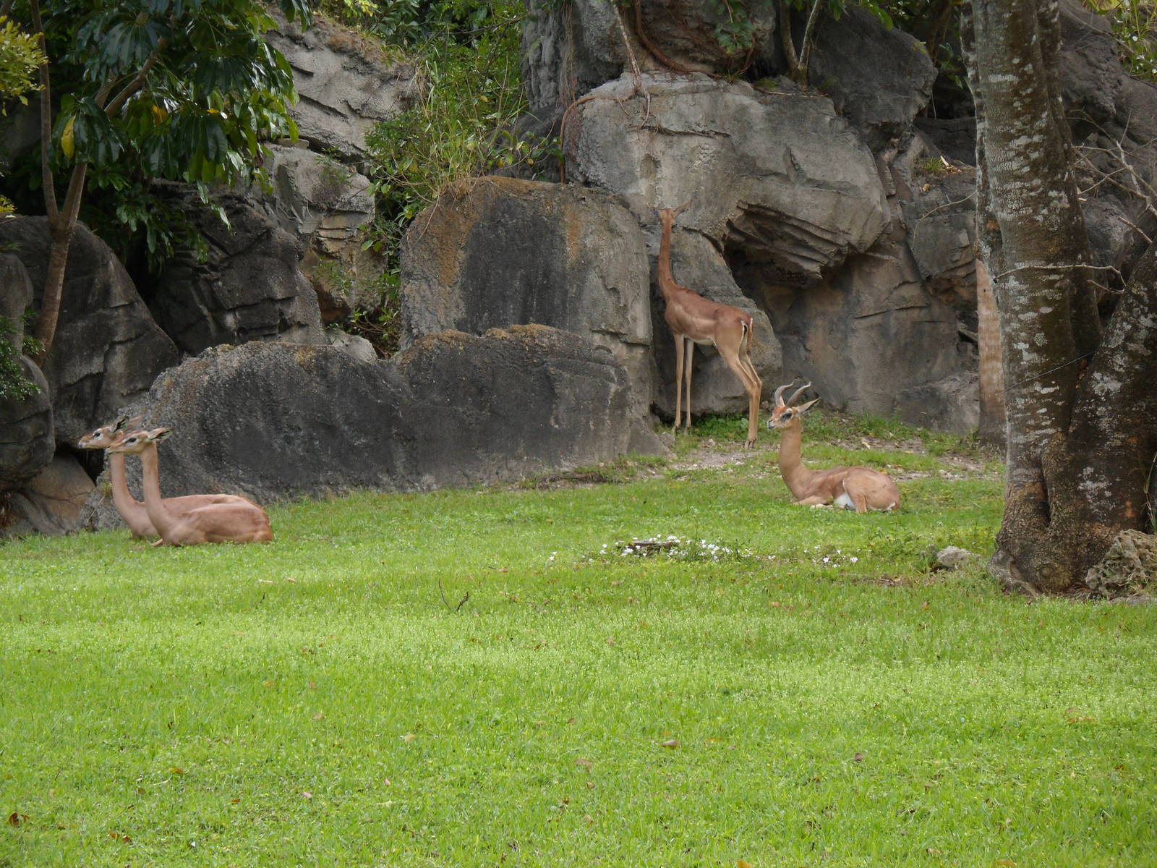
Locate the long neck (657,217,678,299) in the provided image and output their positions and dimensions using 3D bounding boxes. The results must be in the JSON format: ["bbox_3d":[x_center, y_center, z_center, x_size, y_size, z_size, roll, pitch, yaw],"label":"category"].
[{"bbox_3d":[0.577,-1.135,43.500,0.090,0.530,0.140,-1,2,-37],"label":"long neck"}]

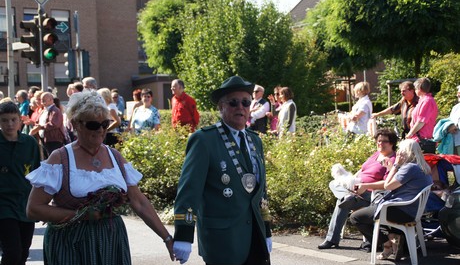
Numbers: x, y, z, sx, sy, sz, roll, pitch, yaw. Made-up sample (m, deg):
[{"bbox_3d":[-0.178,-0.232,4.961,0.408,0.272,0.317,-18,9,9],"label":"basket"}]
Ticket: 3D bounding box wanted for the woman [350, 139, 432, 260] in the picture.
[{"bbox_3d":[1.625,0.674,7.700,0.800,1.220,0.520,-1,3,18],"label":"woman"}]

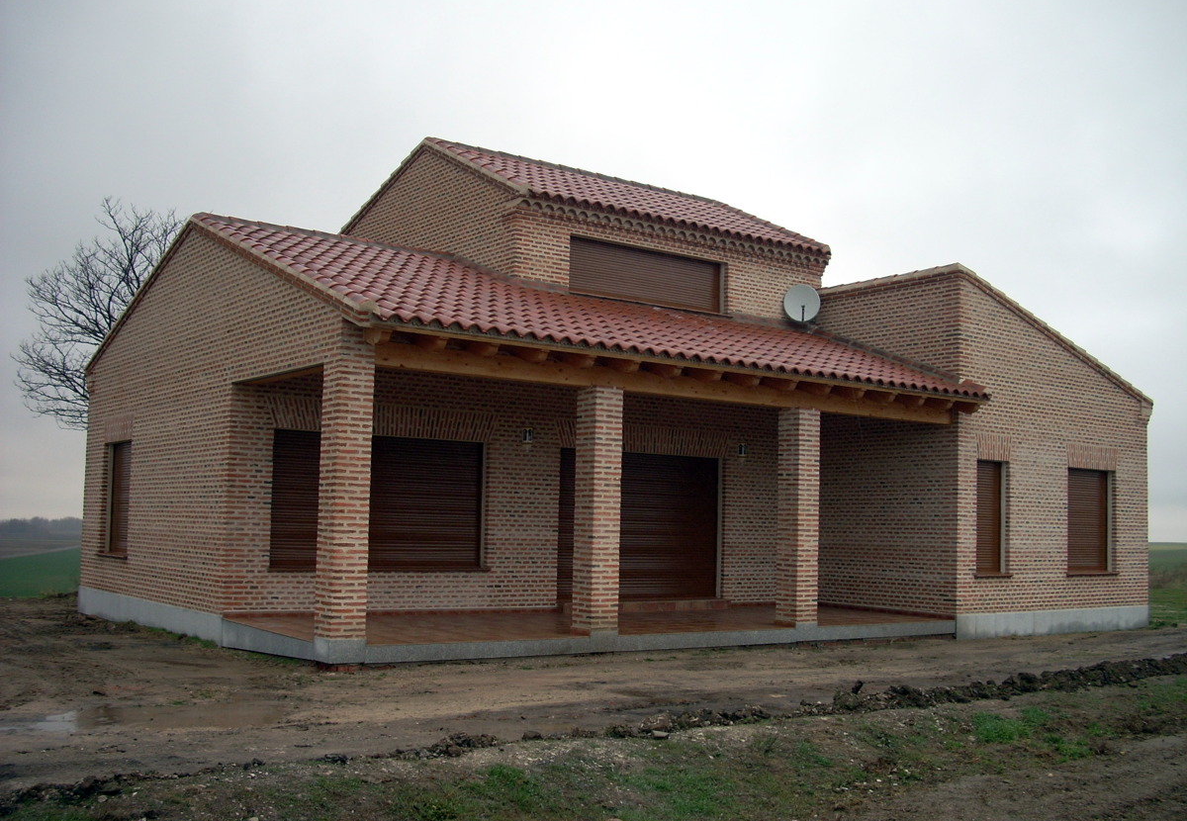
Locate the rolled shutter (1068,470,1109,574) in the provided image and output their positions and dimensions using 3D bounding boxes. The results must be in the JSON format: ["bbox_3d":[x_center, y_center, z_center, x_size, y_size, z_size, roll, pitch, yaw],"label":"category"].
[{"bbox_3d":[7.864,1.760,20.227,1.306,1.642,0.138,5,-6,-36],"label":"rolled shutter"}]

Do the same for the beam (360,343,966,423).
[{"bbox_3d":[1.424,-0.221,15.701,9.298,0.227,0.197,5,-6,-36],"label":"beam"}]

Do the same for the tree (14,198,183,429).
[{"bbox_3d":[-10.095,-0.449,29.376,5.992,8.721,5.992,5,-6,-36],"label":"tree"}]

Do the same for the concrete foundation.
[{"bbox_3d":[7.098,3.273,19.612,4.985,0.340,0.295,5,-6,-36],"label":"concrete foundation"}]

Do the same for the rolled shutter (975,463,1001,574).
[{"bbox_3d":[5.799,1.578,18.750,0.723,1.642,0.099,5,-6,-36],"label":"rolled shutter"}]

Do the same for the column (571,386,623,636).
[{"bbox_3d":[0.049,1.166,14.649,0.376,2.790,0.376,5,-6,-36],"label":"column"}]

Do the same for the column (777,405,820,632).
[{"bbox_3d":[2.670,1.400,16.555,0.376,2.790,0.376,5,-6,-36],"label":"column"}]

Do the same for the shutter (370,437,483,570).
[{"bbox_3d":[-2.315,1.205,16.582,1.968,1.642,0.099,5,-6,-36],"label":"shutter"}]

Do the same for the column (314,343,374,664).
[{"bbox_3d":[-2.502,0.954,12.794,0.376,3.110,0.376,5,-6,-36],"label":"column"}]

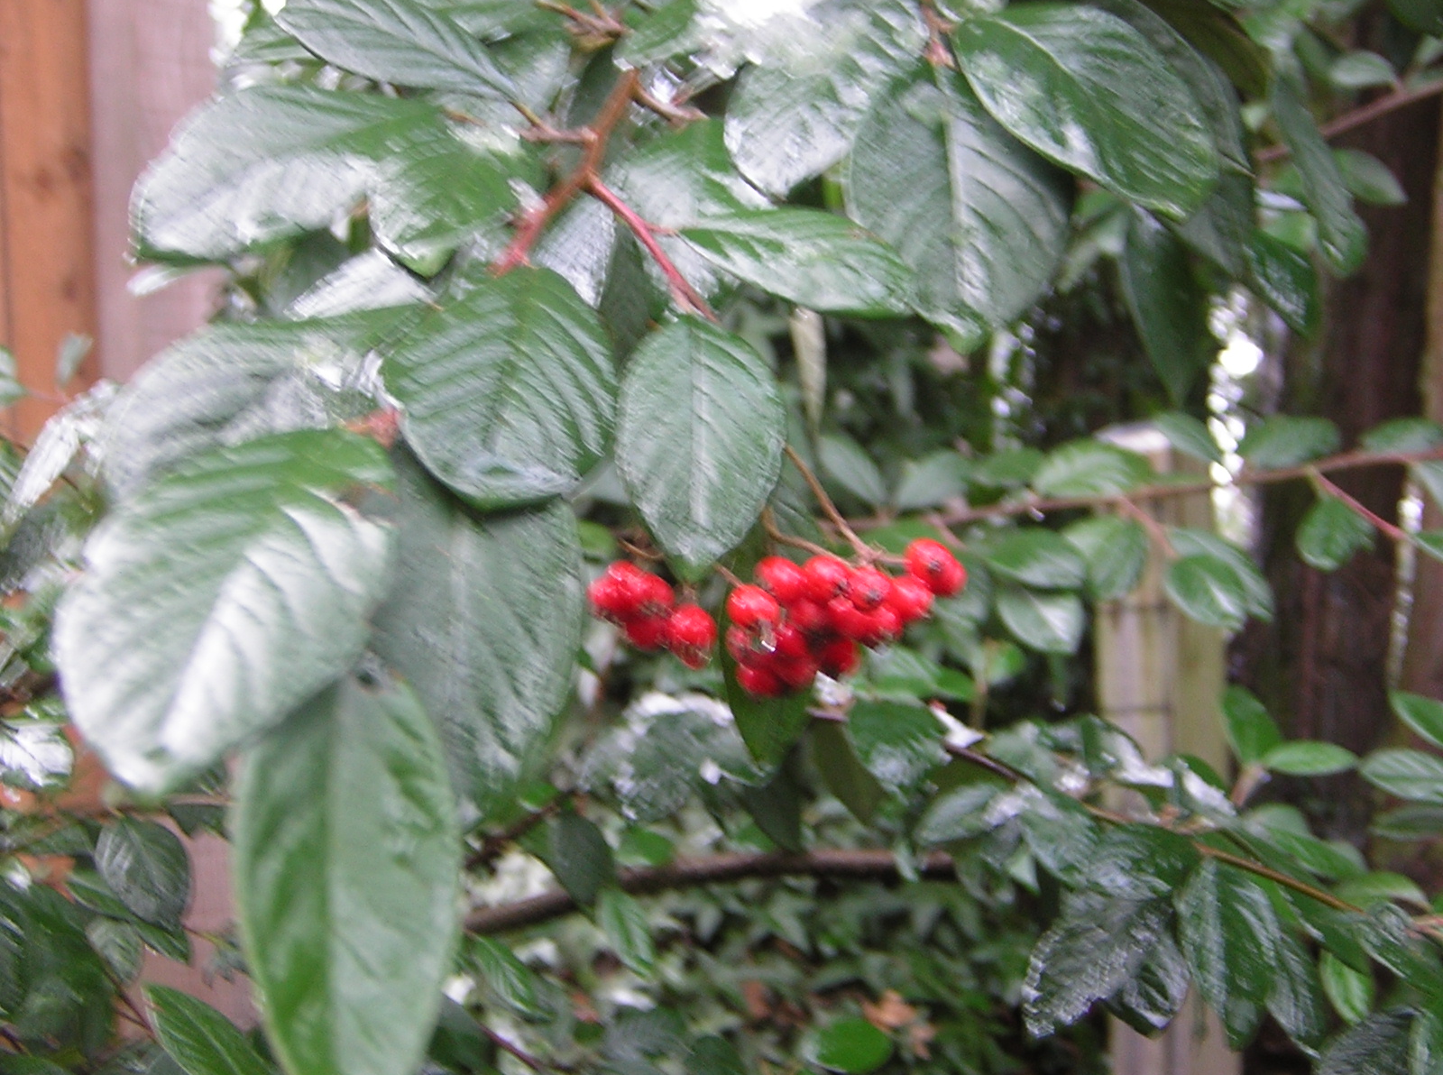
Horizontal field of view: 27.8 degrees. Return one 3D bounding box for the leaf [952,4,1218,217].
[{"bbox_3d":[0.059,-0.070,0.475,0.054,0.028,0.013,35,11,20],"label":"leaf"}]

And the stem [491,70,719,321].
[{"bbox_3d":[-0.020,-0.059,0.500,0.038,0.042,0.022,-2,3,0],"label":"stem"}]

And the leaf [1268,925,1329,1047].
[{"bbox_3d":[0.163,0.127,0.830,0.019,0.042,0.007,-14,-24,-16],"label":"leaf"}]

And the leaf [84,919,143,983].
[{"bbox_3d":[-0.218,0.149,1.050,0.021,0.026,0.006,-30,-28,-16],"label":"leaf"}]

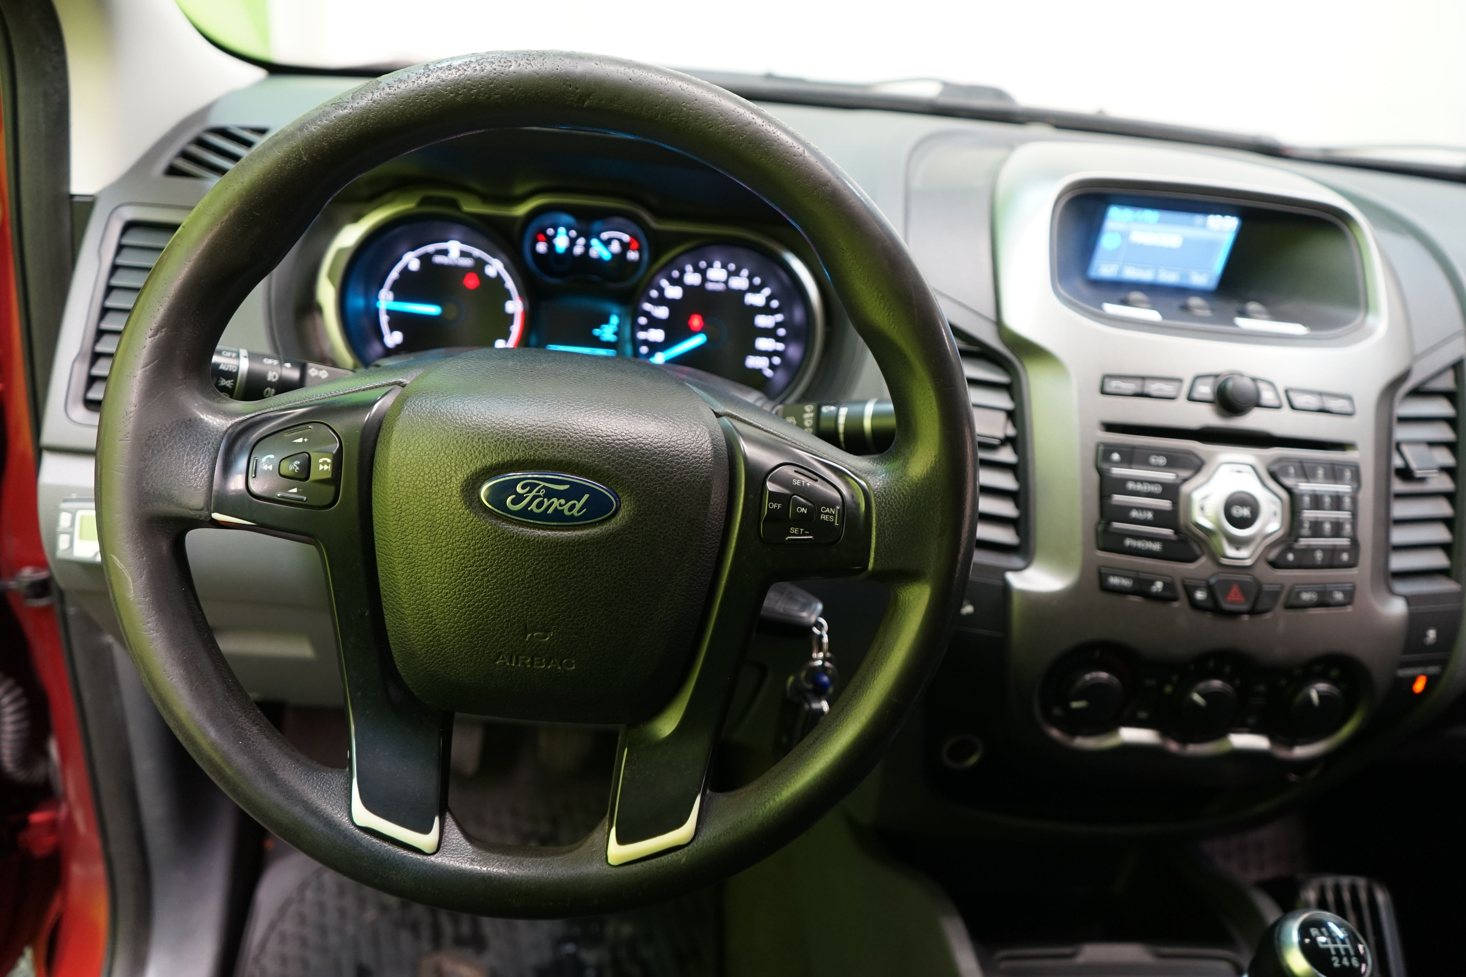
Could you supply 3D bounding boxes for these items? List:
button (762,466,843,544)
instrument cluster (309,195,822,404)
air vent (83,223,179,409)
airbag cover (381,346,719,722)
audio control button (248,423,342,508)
[{"bbox_3d":[0.033,0.008,0.538,0.039,0.037,0.013,4,1,-7],"label":"button"},{"bbox_3d":[-0.102,-0.114,0.740,0.322,0.145,0.070,4,-1,-7],"label":"instrument cluster"},{"bbox_3d":[-0.386,-0.110,0.745,0.066,0.130,0.035,4,1,-7],"label":"air vent"},{"bbox_3d":[-0.081,0.021,0.518,0.154,0.165,0.055,4,1,-7],"label":"airbag cover"},{"bbox_3d":[-0.195,-0.010,0.508,0.040,0.037,0.013,4,1,-7],"label":"audio control button"}]

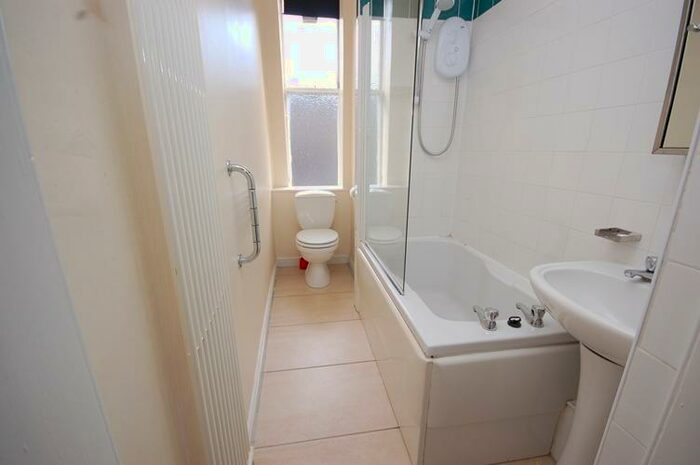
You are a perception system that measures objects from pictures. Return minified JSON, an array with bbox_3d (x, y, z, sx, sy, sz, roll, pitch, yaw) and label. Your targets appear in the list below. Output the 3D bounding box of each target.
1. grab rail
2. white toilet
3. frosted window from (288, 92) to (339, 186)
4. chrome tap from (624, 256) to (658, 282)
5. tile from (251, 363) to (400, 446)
[{"bbox_3d":[-0.398,-0.065,1.119,0.088,0.411,0.066,-2,16,-9],"label":"grab rail"},{"bbox_3d":[-0.301,0.059,2.703,0.380,0.795,0.640,-2,16,-9],"label":"white toilet"},{"bbox_3d":[-0.358,-0.908,2.905,0.493,0.892,0.050,-2,16,-9],"label":"frosted window"},{"bbox_3d":[0.892,0.116,0.886,0.114,0.084,0.046,-2,16,-9],"label":"chrome tap"},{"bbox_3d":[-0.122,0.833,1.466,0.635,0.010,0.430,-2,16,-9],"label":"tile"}]

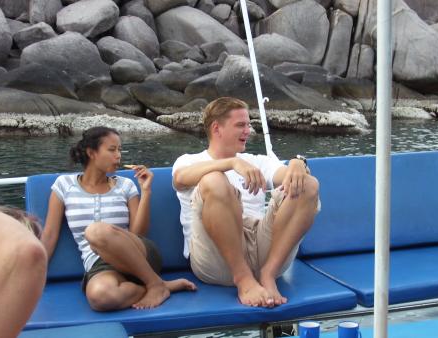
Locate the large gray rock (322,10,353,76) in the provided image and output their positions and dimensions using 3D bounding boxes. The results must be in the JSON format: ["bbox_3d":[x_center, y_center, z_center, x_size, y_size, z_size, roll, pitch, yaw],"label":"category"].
[{"bbox_3d":[2.858,-3.027,20.706,0.722,1.566,0.870,0,7,0],"label":"large gray rock"}]

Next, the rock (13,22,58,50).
[{"bbox_3d":[-4.464,-3.223,20.880,1.087,0.696,0.870,0,7,0],"label":"rock"}]

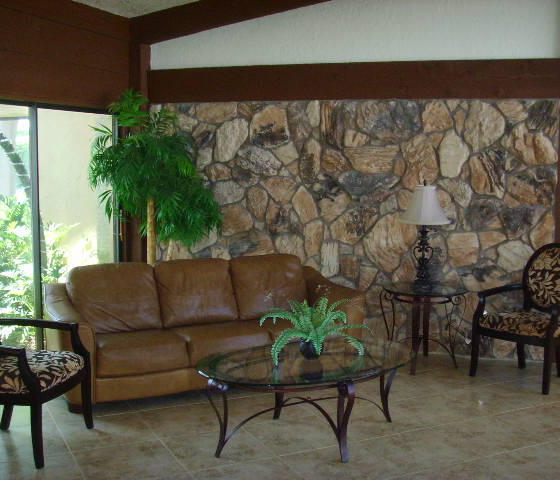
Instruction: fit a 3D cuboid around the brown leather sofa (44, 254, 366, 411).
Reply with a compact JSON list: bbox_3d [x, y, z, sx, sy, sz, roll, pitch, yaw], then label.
[{"bbox_3d":[-0.539,0.561,5.103,2.080,0.811,0.929,-2,6,-26],"label":"brown leather sofa"}]

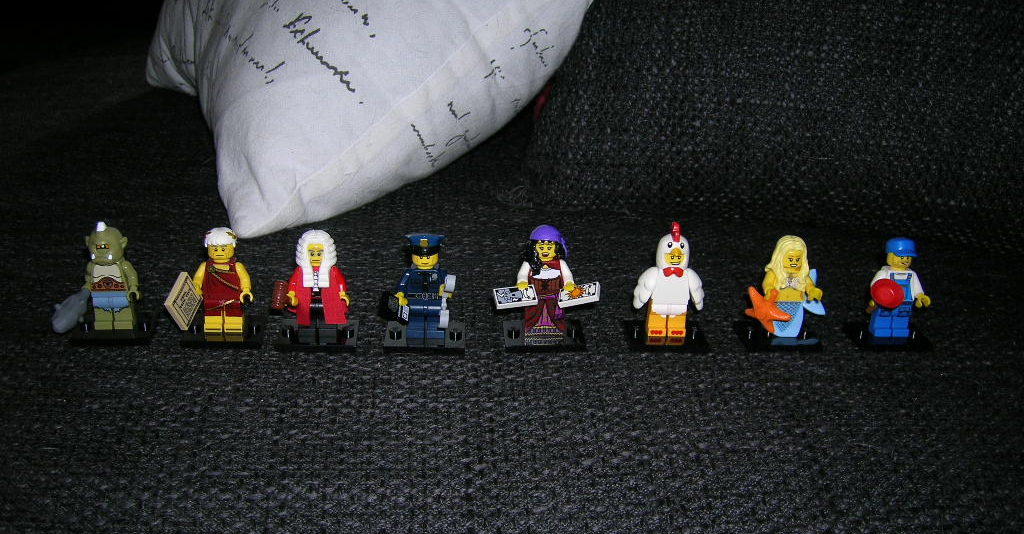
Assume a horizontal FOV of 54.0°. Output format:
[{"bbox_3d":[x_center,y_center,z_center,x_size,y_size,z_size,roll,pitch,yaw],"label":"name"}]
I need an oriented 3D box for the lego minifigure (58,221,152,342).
[{"bbox_3d":[-0.160,0.005,0.393,0.037,0.046,0.025,-1,21,-5],"label":"lego minifigure"}]

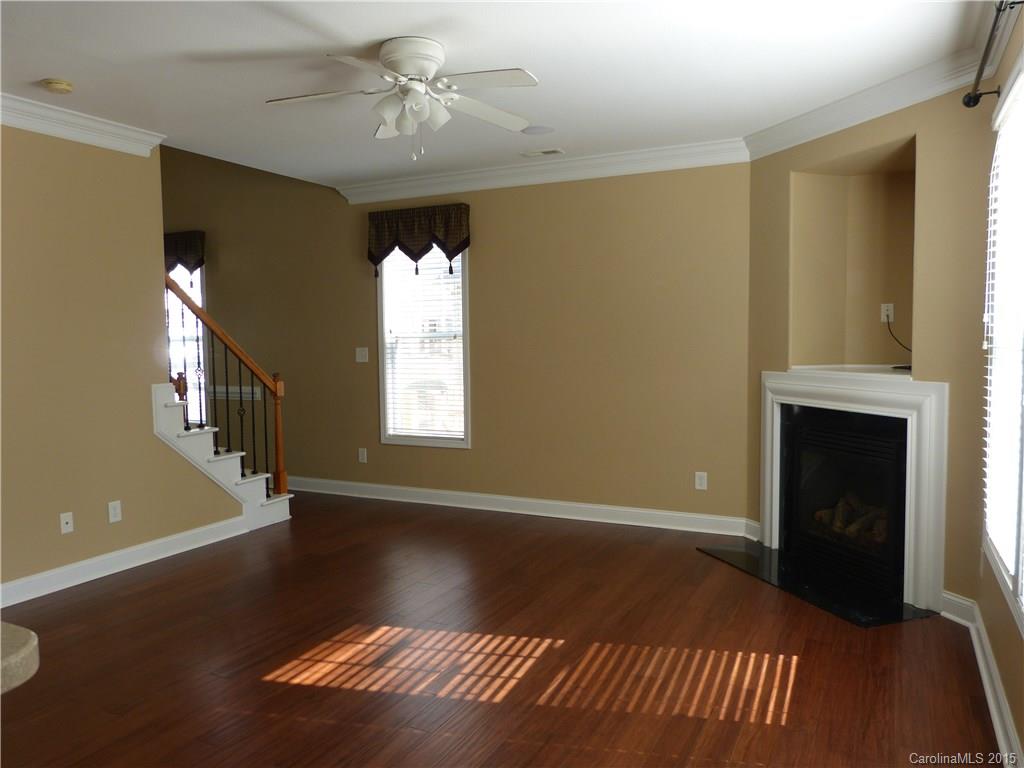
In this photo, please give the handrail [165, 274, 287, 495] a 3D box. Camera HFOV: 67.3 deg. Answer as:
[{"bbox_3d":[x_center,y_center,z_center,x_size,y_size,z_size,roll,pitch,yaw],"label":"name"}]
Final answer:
[{"bbox_3d":[-2.045,0.071,5.641,0.090,1.672,1.077,1,4,26],"label":"handrail"}]

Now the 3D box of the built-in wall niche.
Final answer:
[{"bbox_3d":[2.266,-0.696,4.525,0.758,1.241,0.961,-2,4,-19],"label":"built-in wall niche"}]

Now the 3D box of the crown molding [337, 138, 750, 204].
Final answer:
[{"bbox_3d":[0.073,-1.598,5.934,3.392,0.121,0.119,1,4,26],"label":"crown molding"}]

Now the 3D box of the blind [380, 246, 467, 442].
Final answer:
[{"bbox_3d":[-0.746,-0.417,6.502,0.908,1.901,0.086,1,4,26],"label":"blind"}]

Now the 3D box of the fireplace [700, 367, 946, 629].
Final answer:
[{"bbox_3d":[1.746,0.538,4.453,0.593,1.180,1.480,-2,4,-19],"label":"fireplace"}]

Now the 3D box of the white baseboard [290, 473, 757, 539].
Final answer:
[{"bbox_3d":[-0.198,0.973,6.304,4.121,0.127,0.019,1,4,26],"label":"white baseboard"}]

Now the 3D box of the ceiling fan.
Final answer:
[{"bbox_3d":[-0.448,-1.253,3.465,1.293,0.485,1.293,1,4,26],"label":"ceiling fan"}]

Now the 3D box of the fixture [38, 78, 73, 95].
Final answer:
[{"bbox_3d":[-2.272,-1.472,3.841,0.145,0.045,0.145,1,4,26],"label":"fixture"}]

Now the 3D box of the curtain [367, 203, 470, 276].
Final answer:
[{"bbox_3d":[-0.775,-1.175,6.387,0.932,0.552,0.109,1,4,26],"label":"curtain"}]

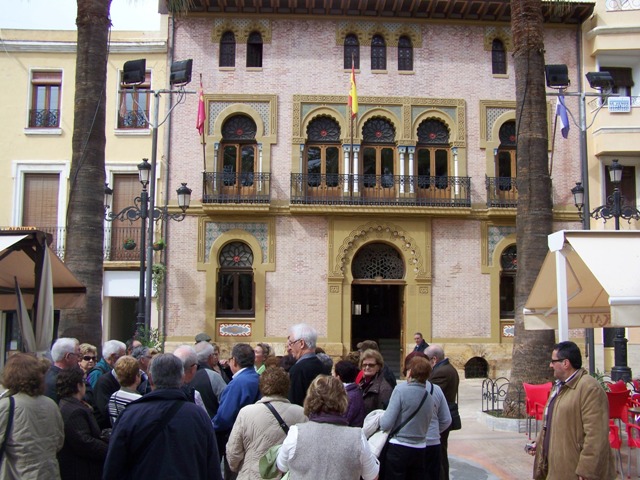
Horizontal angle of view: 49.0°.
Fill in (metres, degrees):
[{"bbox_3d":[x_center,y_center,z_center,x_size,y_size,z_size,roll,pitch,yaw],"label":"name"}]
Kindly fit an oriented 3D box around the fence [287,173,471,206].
[{"bbox_3d":[1.972,-1.600,22.905,5.831,1.084,0.420,1,-7,-3],"label":"fence"}]

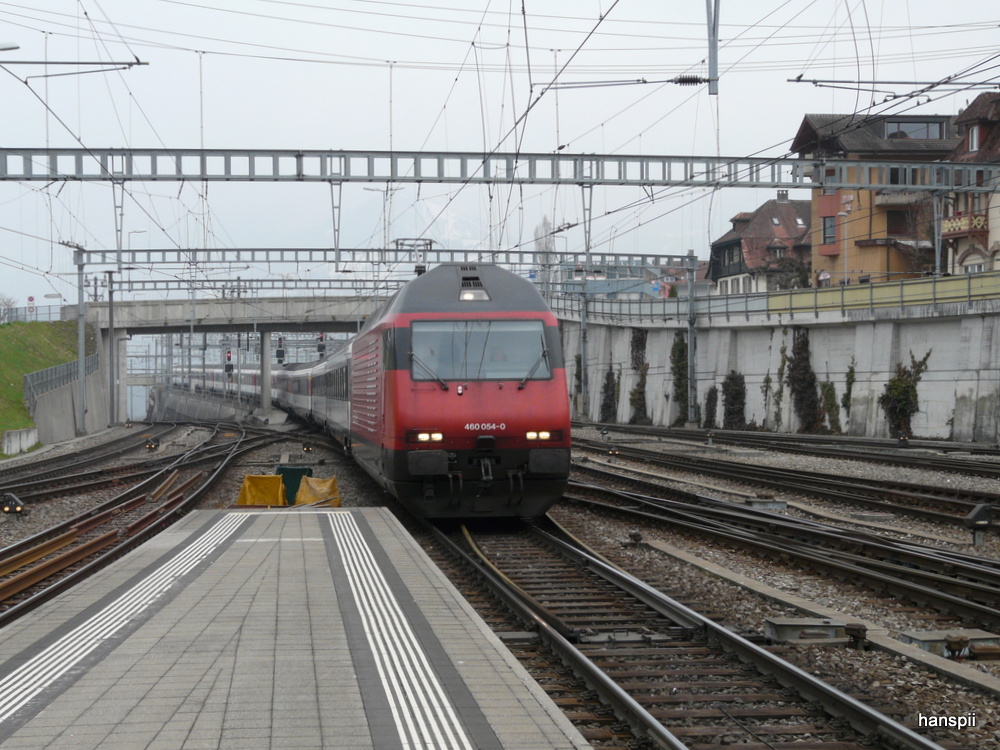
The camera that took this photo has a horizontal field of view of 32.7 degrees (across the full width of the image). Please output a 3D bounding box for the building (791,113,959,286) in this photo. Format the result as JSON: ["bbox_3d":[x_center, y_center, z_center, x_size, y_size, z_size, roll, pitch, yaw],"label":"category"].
[{"bbox_3d":[23.300,-9.400,98.800,11.200,12.000,10.800,0,0,-1],"label":"building"}]

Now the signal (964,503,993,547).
[{"bbox_3d":[7.047,2.206,25.100,0.340,0.630,0.220,0,0,-9],"label":"signal"}]

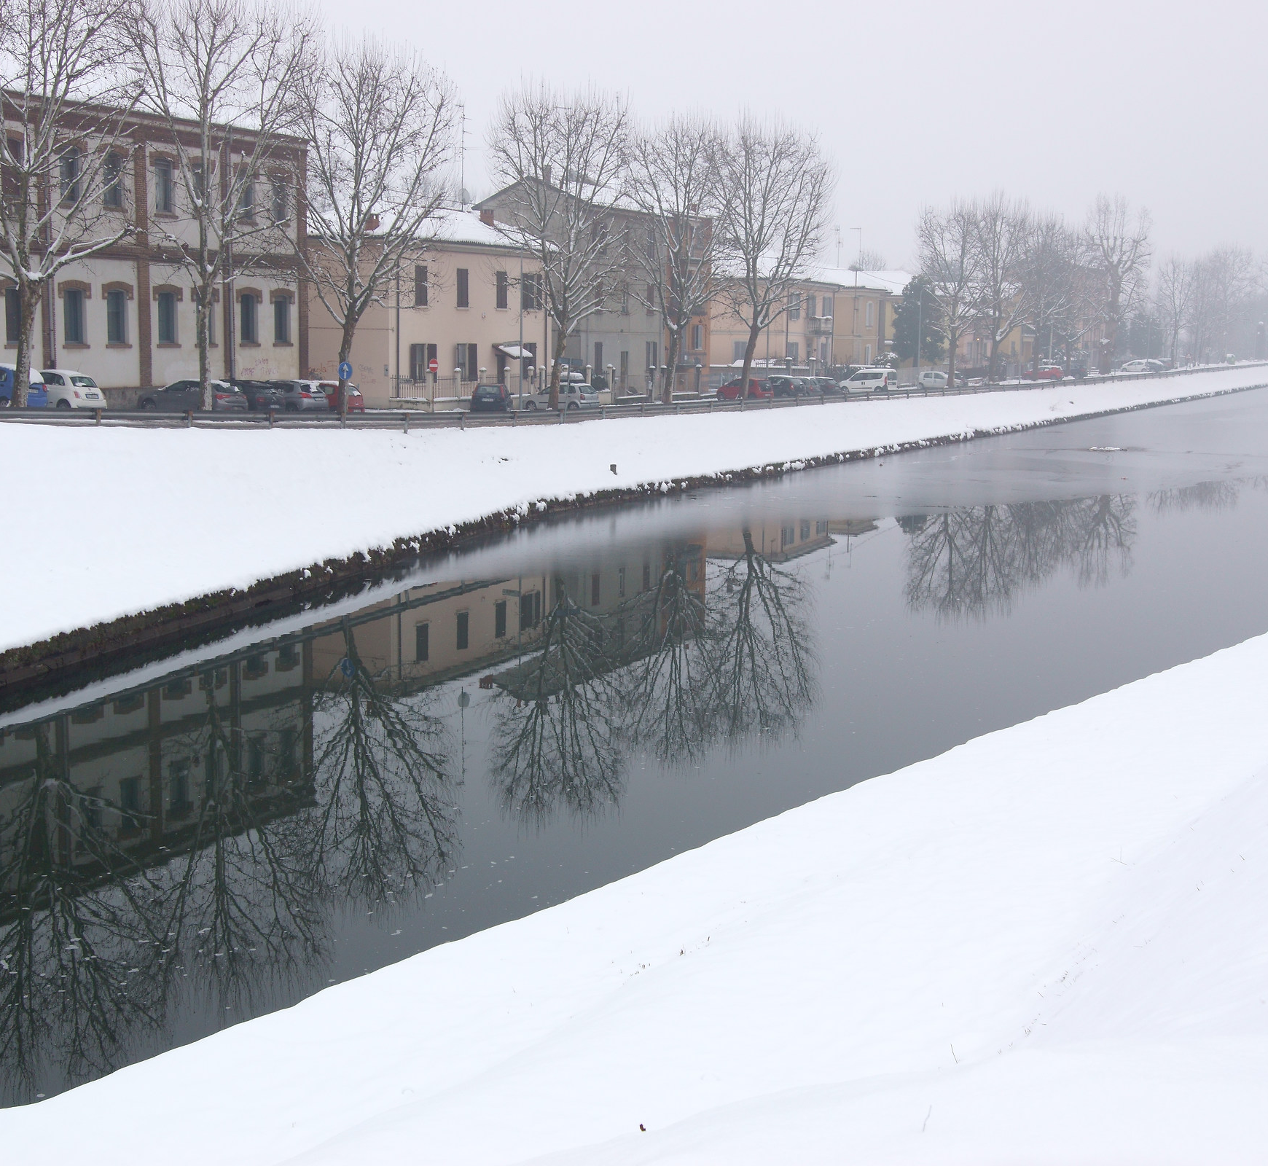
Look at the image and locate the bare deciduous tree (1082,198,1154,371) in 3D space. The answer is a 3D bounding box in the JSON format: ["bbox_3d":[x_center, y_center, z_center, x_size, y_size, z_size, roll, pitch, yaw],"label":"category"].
[{"bbox_3d":[56.251,-34.645,203.725,8.080,20.870,8.080,3,9,15],"label":"bare deciduous tree"}]

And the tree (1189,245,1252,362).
[{"bbox_3d":[94.632,-44.670,282.000,10.000,19.300,10.000,4,9,18],"label":"tree"}]

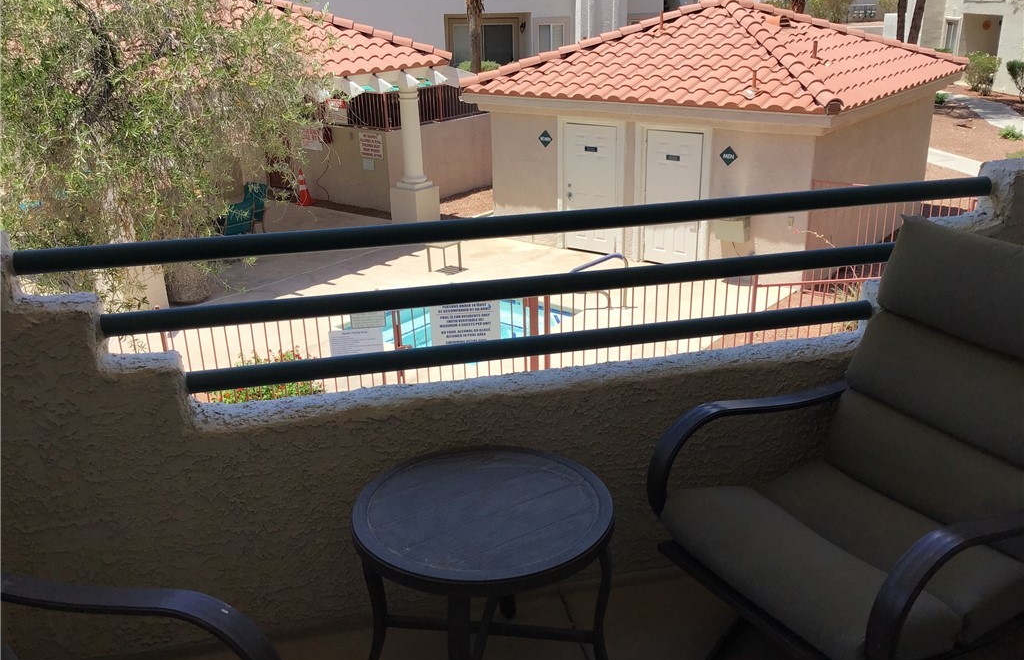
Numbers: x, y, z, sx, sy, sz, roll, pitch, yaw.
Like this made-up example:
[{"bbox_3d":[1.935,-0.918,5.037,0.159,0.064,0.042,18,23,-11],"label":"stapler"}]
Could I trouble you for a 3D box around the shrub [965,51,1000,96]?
[{"bbox_3d":[15.649,-8.548,30.500,1.200,1.350,1.150,9,23,25],"label":"shrub"}]

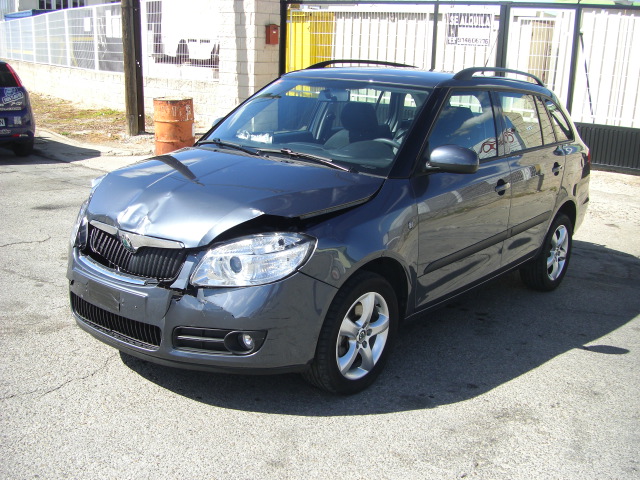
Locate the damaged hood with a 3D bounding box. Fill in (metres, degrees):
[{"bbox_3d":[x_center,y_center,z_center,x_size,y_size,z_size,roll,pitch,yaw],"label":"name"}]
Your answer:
[{"bbox_3d":[-0.481,-0.228,3.354,1.420,0.300,1.000,14,17,36],"label":"damaged hood"}]

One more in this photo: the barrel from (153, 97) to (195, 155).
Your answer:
[{"bbox_3d":[-2.188,-1.664,10.551,0.590,0.890,0.590,-2,13,-11],"label":"barrel"}]

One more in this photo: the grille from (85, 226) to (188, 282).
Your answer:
[{"bbox_3d":[-0.817,0.038,2.997,0.640,0.180,0.130,14,17,36],"label":"grille"}]

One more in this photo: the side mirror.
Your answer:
[{"bbox_3d":[0.642,-0.387,3.412,0.250,0.130,0.130,14,17,36],"label":"side mirror"}]

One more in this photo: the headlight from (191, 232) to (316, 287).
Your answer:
[{"bbox_3d":[-0.264,0.079,2.804,0.400,0.240,0.330,14,17,36],"label":"headlight"}]

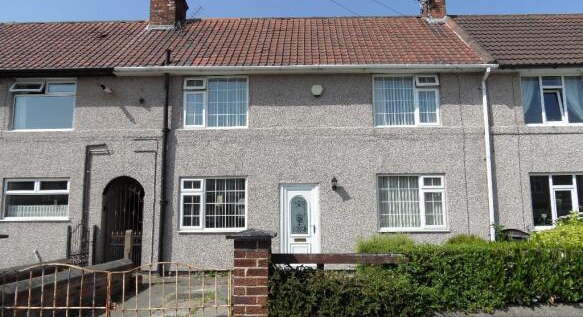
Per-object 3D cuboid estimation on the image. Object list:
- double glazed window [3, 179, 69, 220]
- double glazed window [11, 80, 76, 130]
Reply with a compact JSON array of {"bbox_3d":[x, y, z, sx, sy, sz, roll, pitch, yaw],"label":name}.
[{"bbox_3d":[-6.241,1.002,9.895,1.650,1.020,0.120,0,-6,1],"label":"double glazed window"},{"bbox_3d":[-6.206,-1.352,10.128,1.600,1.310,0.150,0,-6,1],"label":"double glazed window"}]

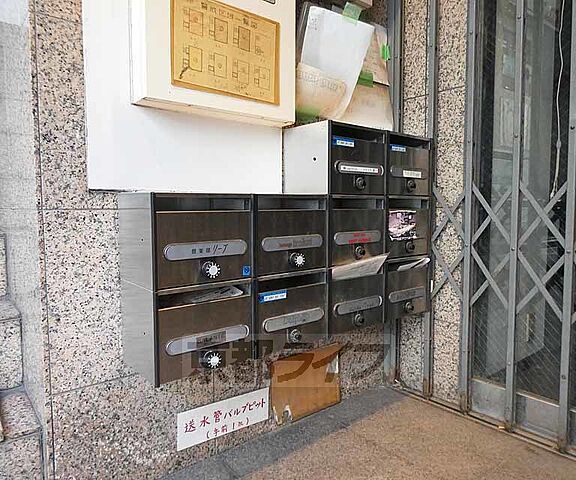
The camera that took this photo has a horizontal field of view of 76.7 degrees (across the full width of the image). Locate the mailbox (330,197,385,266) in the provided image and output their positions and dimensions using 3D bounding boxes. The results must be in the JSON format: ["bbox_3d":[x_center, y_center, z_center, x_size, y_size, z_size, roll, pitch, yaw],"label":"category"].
[{"bbox_3d":[0.170,-0.039,1.305,0.267,0.227,0.232,-4,6,-36],"label":"mailbox"}]

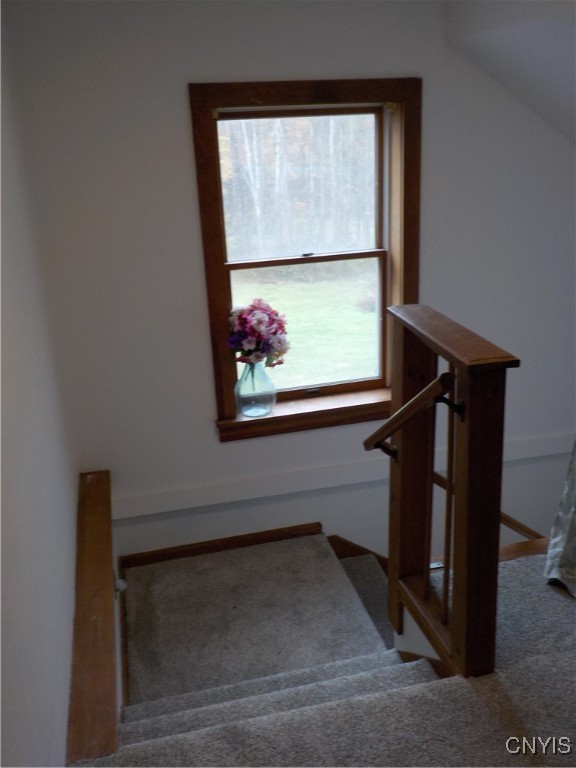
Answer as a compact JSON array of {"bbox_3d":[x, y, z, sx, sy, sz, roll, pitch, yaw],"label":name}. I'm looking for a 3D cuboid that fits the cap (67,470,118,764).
[{"bbox_3d":[-0.702,0.689,2.417,0.136,0.035,1.673,-7,19,-13],"label":"cap"}]

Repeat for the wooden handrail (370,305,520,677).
[{"bbox_3d":[0.395,0.388,1.933,0.230,1.106,0.615,-7,19,-13],"label":"wooden handrail"}]

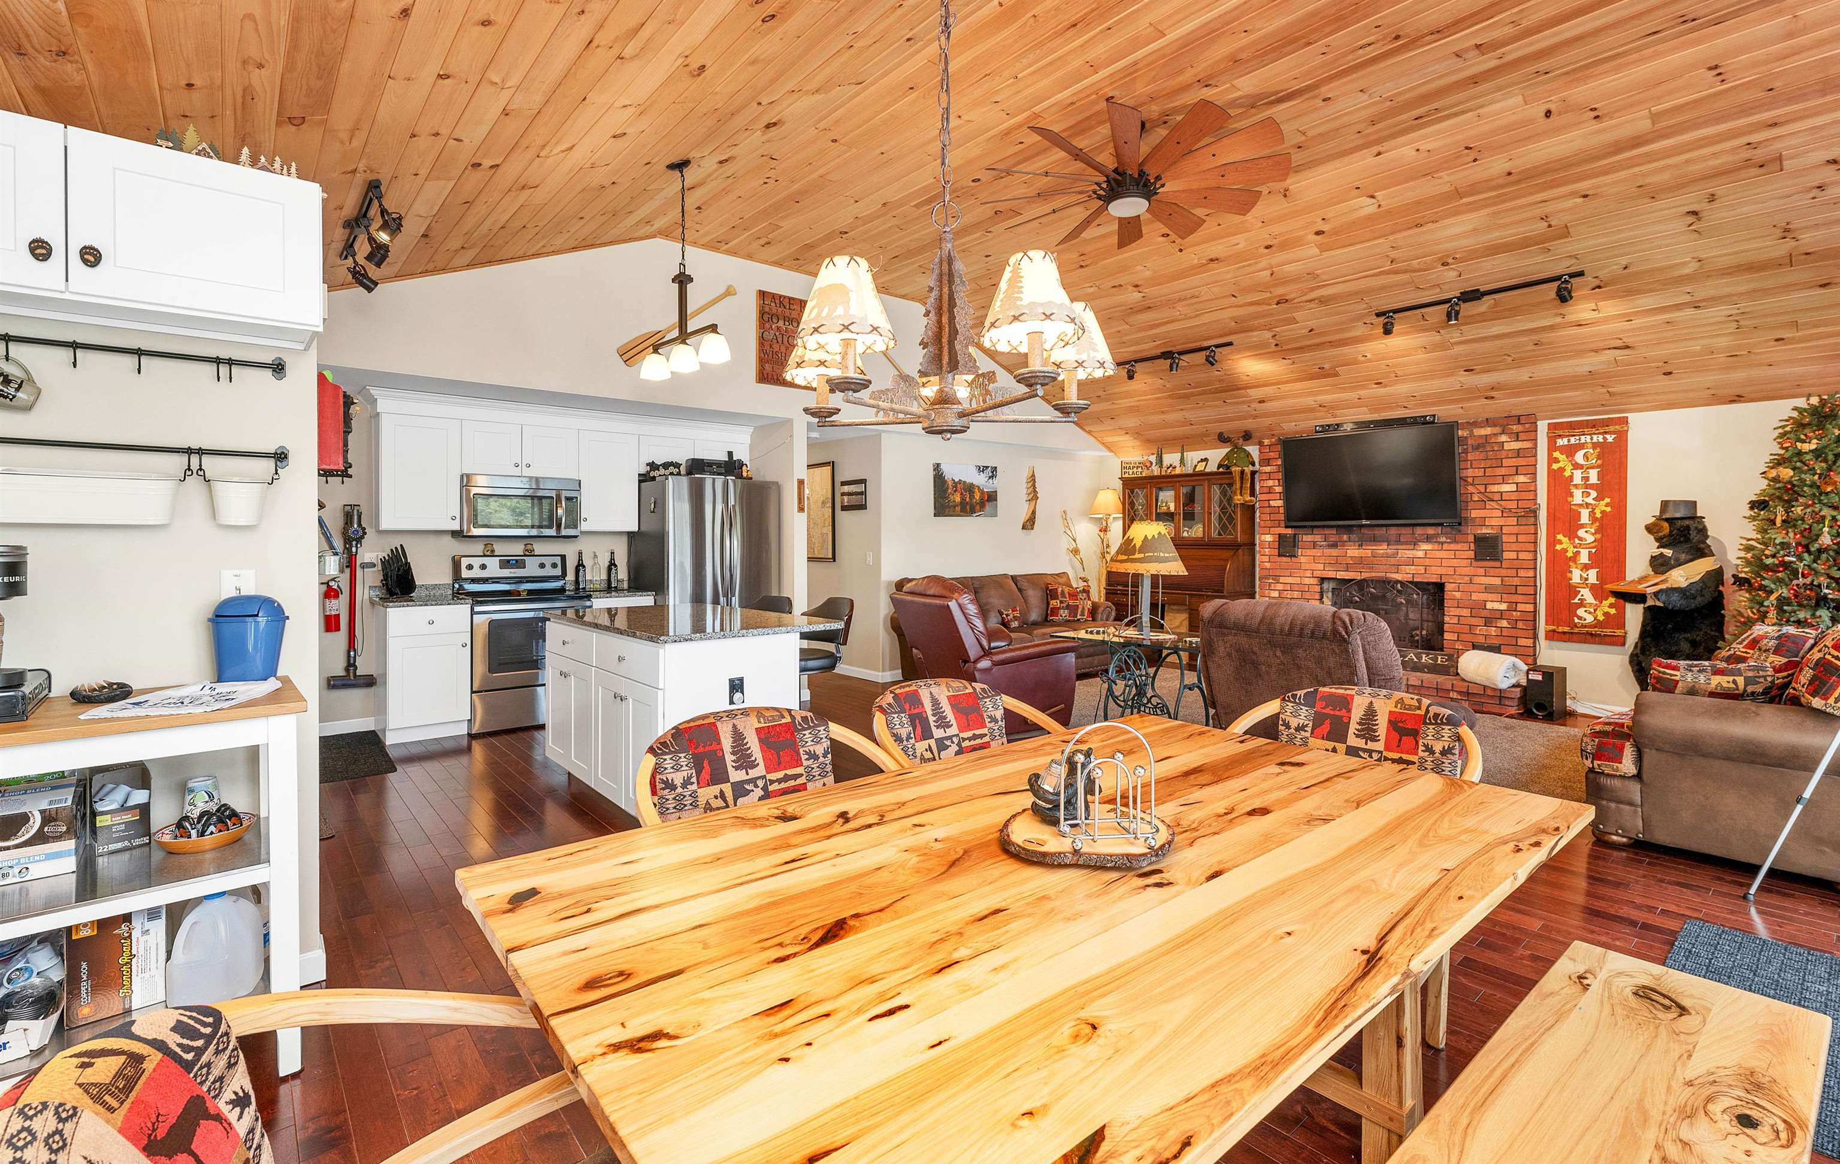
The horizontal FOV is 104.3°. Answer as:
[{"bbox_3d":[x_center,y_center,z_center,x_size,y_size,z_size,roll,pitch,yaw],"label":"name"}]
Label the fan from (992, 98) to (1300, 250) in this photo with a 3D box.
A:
[{"bbox_3d":[1.121,-2.171,3.754,1.520,0.450,1.520,0,3,0],"label":"fan"}]

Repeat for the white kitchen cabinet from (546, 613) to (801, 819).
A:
[{"bbox_3d":[-1.248,0.646,3.470,0.606,0.885,1.424,-3,4,-42],"label":"white kitchen cabinet"}]

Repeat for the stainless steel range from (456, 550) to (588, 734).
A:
[{"bbox_3d":[-2.902,0.409,5.223,0.760,1.180,0.680,-3,4,-42],"label":"stainless steel range"}]

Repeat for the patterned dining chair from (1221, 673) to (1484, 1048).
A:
[{"bbox_3d":[1.302,0.740,2.222,0.660,0.870,0.600,-3,4,-42],"label":"patterned dining chair"}]

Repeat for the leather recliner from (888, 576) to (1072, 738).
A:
[{"bbox_3d":[0.382,0.500,4.856,1.080,1.050,0.850,-3,4,-39],"label":"leather recliner"}]

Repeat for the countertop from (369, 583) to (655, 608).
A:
[{"bbox_3d":[-2.938,0.055,5.229,1.737,0.131,0.656,-3,4,-42],"label":"countertop"}]

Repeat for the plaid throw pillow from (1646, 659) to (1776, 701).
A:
[{"bbox_3d":[3.541,0.511,3.174,0.220,0.340,0.420,-3,4,-43],"label":"plaid throw pillow"}]

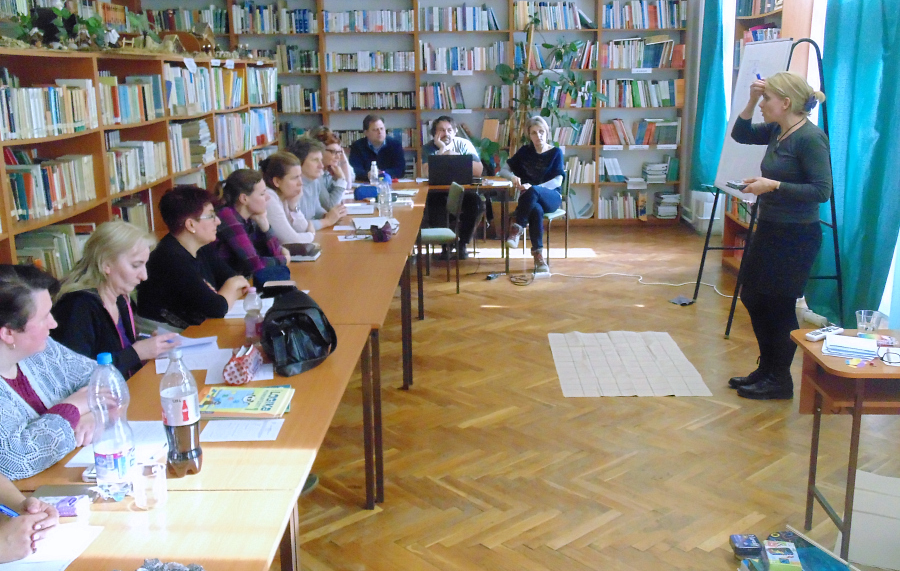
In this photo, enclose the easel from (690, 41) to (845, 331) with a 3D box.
[{"bbox_3d":[2.182,-0.690,6.014,0.813,1.884,0.962,0,14,2],"label":"easel"}]

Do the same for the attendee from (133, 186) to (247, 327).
[{"bbox_3d":[-0.961,0.213,3.632,0.710,1.250,0.520,-2,13,-4],"label":"attendee"}]

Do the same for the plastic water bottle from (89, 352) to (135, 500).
[{"bbox_3d":[-0.757,0.314,1.965,0.092,0.335,0.092,0,13,2],"label":"plastic water bottle"}]

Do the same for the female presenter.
[{"bbox_3d":[1.717,-0.257,4.669,0.496,1.695,0.476,-2,14,-4],"label":"female presenter"}]

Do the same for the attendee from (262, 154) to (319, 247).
[{"bbox_3d":[-1.004,-0.192,5.483,0.714,1.249,0.516,0,14,2],"label":"attendee"}]

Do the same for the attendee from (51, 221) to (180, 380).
[{"bbox_3d":[-1.004,0.390,2.956,0.730,1.220,0.520,1,14,9],"label":"attendee"}]

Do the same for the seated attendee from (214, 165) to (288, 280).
[{"bbox_3d":[-1.031,0.038,4.570,0.714,1.239,0.525,-1,14,0],"label":"seated attendee"}]

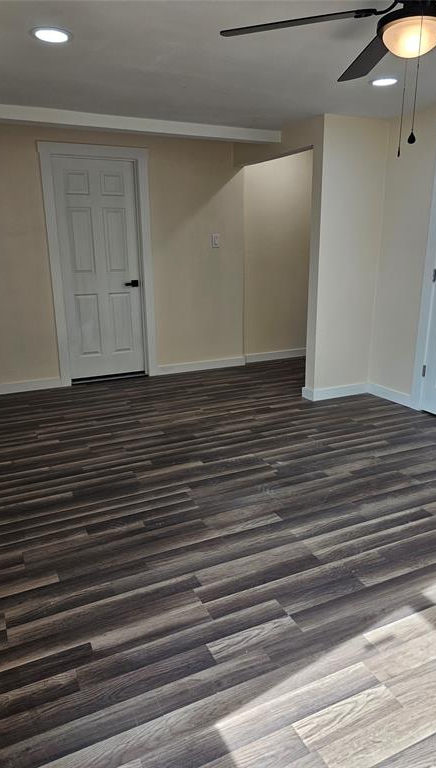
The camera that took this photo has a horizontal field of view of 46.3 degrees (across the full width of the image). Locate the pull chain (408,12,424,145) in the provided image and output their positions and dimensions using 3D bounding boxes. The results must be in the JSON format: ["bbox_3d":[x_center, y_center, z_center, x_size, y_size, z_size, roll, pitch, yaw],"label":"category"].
[{"bbox_3d":[0.599,-0.914,1.535,0.024,0.353,0.024,-8,18,-24],"label":"pull chain"}]

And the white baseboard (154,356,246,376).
[{"bbox_3d":[-0.169,-0.203,5.533,1.041,0.099,0.018,-8,18,-24],"label":"white baseboard"}]

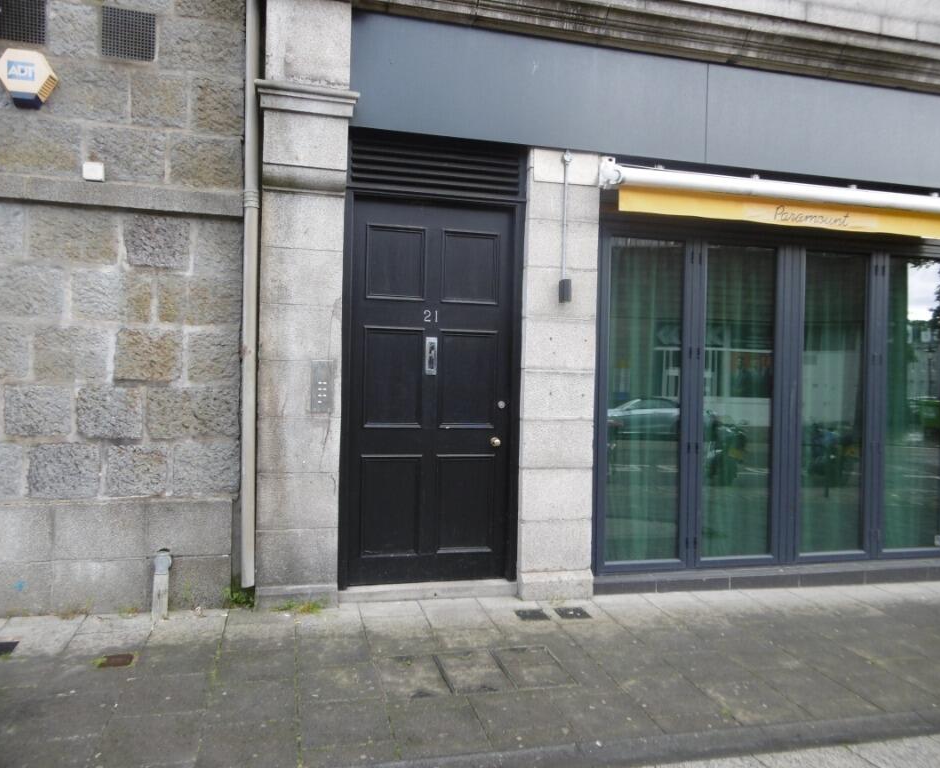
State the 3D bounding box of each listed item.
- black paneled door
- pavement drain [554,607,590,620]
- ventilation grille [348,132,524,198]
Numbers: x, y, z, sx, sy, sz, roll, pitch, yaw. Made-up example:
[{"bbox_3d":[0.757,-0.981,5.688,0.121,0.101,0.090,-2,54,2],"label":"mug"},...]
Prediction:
[{"bbox_3d":[-0.263,0.060,4.905,1.142,2.611,0.060,1,0,-13],"label":"black paneled door"},{"bbox_3d":[0.665,1.501,4.606,0.192,0.029,0.214,1,0,-13],"label":"pavement drain"},{"bbox_3d":[-0.227,-1.489,4.833,1.157,0.359,0.070,1,0,-13],"label":"ventilation grille"}]

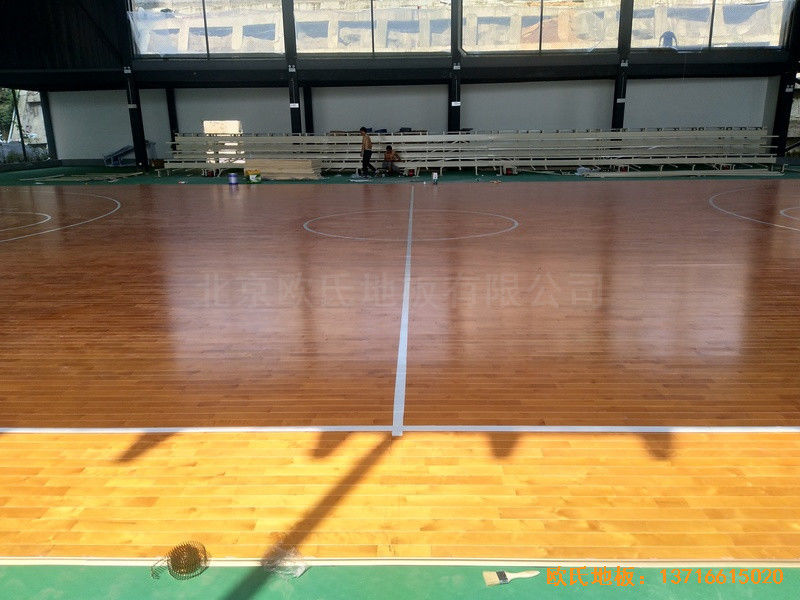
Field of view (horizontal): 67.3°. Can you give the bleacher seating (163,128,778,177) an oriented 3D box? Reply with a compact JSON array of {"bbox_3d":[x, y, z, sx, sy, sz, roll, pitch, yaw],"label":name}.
[{"bbox_3d":[2.483,-5.520,22.498,22.550,1.600,2.000,0,15,2],"label":"bleacher seating"}]

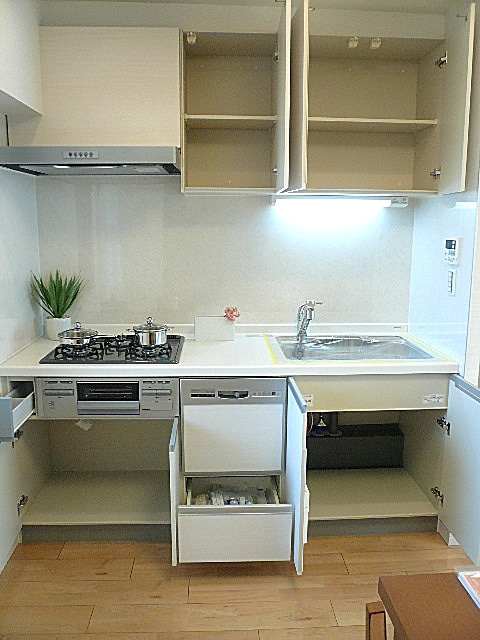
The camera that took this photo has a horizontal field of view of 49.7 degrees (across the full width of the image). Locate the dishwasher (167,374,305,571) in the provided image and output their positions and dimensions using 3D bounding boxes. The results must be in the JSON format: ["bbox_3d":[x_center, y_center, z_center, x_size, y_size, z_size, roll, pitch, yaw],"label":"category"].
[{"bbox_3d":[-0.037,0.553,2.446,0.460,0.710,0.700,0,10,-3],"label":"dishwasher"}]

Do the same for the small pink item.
[{"bbox_3d":[-0.038,-0.026,2.602,0.078,0.080,0.060,0,10,-3],"label":"small pink item"}]

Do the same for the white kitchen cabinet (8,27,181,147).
[{"bbox_3d":[-0.634,-1.021,2.387,0.750,0.515,0.350,0,10,-3],"label":"white kitchen cabinet"}]

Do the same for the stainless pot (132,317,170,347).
[{"bbox_3d":[-0.406,0.045,2.364,0.190,0.115,0.165,0,10,-3],"label":"stainless pot"}]

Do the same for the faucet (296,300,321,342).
[{"bbox_3d":[0.337,0.017,2.562,0.098,0.215,0.170,-4,11,-22],"label":"faucet"}]

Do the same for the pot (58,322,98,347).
[{"bbox_3d":[-0.737,0.056,2.367,0.190,0.090,0.190,0,10,-3],"label":"pot"}]

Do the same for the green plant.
[{"bbox_3d":[-0.909,-0.120,2.592,0.270,0.250,0.250,0,10,-3],"label":"green plant"}]

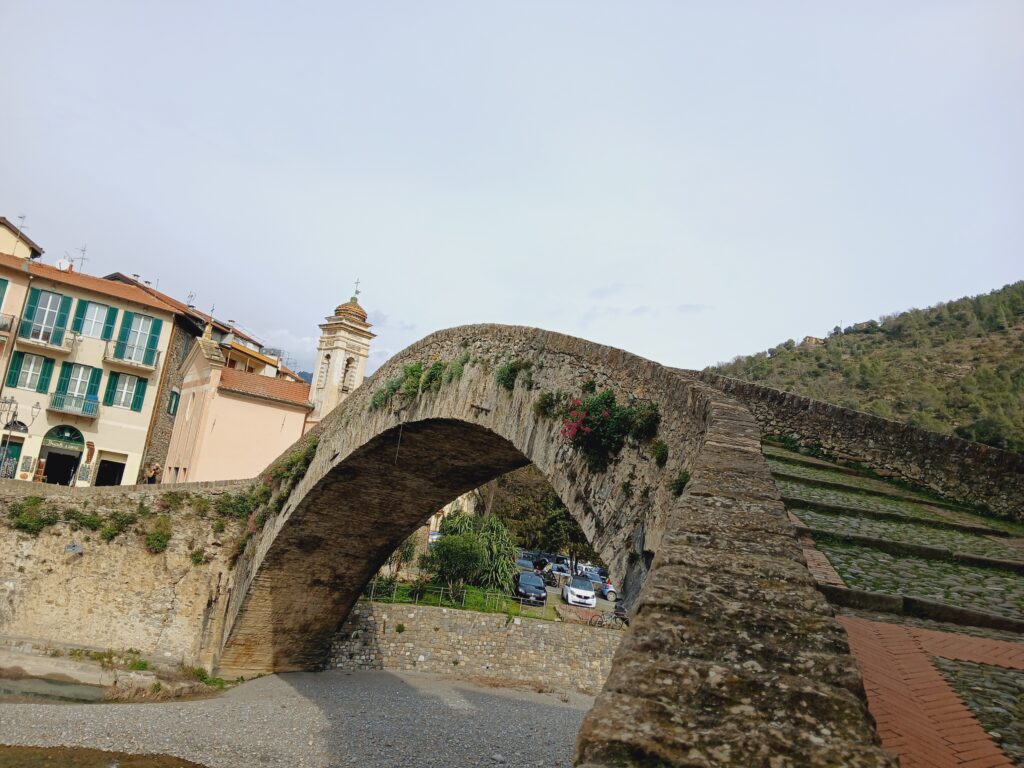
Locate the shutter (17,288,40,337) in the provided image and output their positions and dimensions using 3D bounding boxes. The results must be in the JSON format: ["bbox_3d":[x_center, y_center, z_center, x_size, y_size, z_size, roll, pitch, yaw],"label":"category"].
[{"bbox_3d":[-23.996,-3.516,38.294,0.460,2.568,0.050,15,-16,-34],"label":"shutter"}]

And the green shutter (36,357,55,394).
[{"bbox_3d":[-22.890,-0.380,37.800,0.470,1.760,0.060,15,-14,-34],"label":"green shutter"}]

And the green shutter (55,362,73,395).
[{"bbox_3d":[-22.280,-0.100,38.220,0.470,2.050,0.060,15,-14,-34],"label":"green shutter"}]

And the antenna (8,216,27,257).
[{"bbox_3d":[-26.759,-7.998,41.703,0.620,2.311,0.500,15,-16,-34],"label":"antenna"}]

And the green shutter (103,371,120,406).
[{"bbox_3d":[-20.843,0.273,40.075,0.460,1.783,0.050,15,-16,-34],"label":"green shutter"}]

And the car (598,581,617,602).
[{"bbox_3d":[7.602,13.420,49.715,3.600,1.500,1.650,8,-11,-3],"label":"car"}]

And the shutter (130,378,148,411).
[{"bbox_3d":[-19.460,0.560,40.220,0.480,1.780,0.060,15,-14,-34],"label":"shutter"}]

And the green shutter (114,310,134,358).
[{"bbox_3d":[-20.170,-2.540,40.030,0.470,2.500,0.060,15,-14,-34],"label":"green shutter"}]

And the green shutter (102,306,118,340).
[{"bbox_3d":[-20.710,-3.070,39.680,0.460,1.760,0.060,15,-14,-34],"label":"green shutter"}]

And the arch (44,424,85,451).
[{"bbox_3d":[-22.190,2.620,38.020,1.880,1.170,0.250,15,-14,-34],"label":"arch"}]

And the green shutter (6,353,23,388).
[{"bbox_3d":[-23.940,-0.690,37.060,0.460,1.760,0.060,15,-14,-34],"label":"green shutter"}]

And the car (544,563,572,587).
[{"bbox_3d":[3.428,13.747,55.500,1.750,1.500,4.100,7,-13,-6],"label":"car"}]

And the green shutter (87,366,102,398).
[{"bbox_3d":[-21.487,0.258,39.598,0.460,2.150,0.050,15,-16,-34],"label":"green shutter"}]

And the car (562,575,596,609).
[{"bbox_3d":[4.033,12.461,46.300,1.670,1.560,2.720,7,-13,-5],"label":"car"}]

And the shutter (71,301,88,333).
[{"bbox_3d":[-22.238,-3.448,39.593,0.460,1.767,0.050,15,-16,-34],"label":"shutter"}]

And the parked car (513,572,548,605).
[{"bbox_3d":[1.102,12.178,45.800,1.730,1.500,4.000,8,-13,-8],"label":"parked car"}]

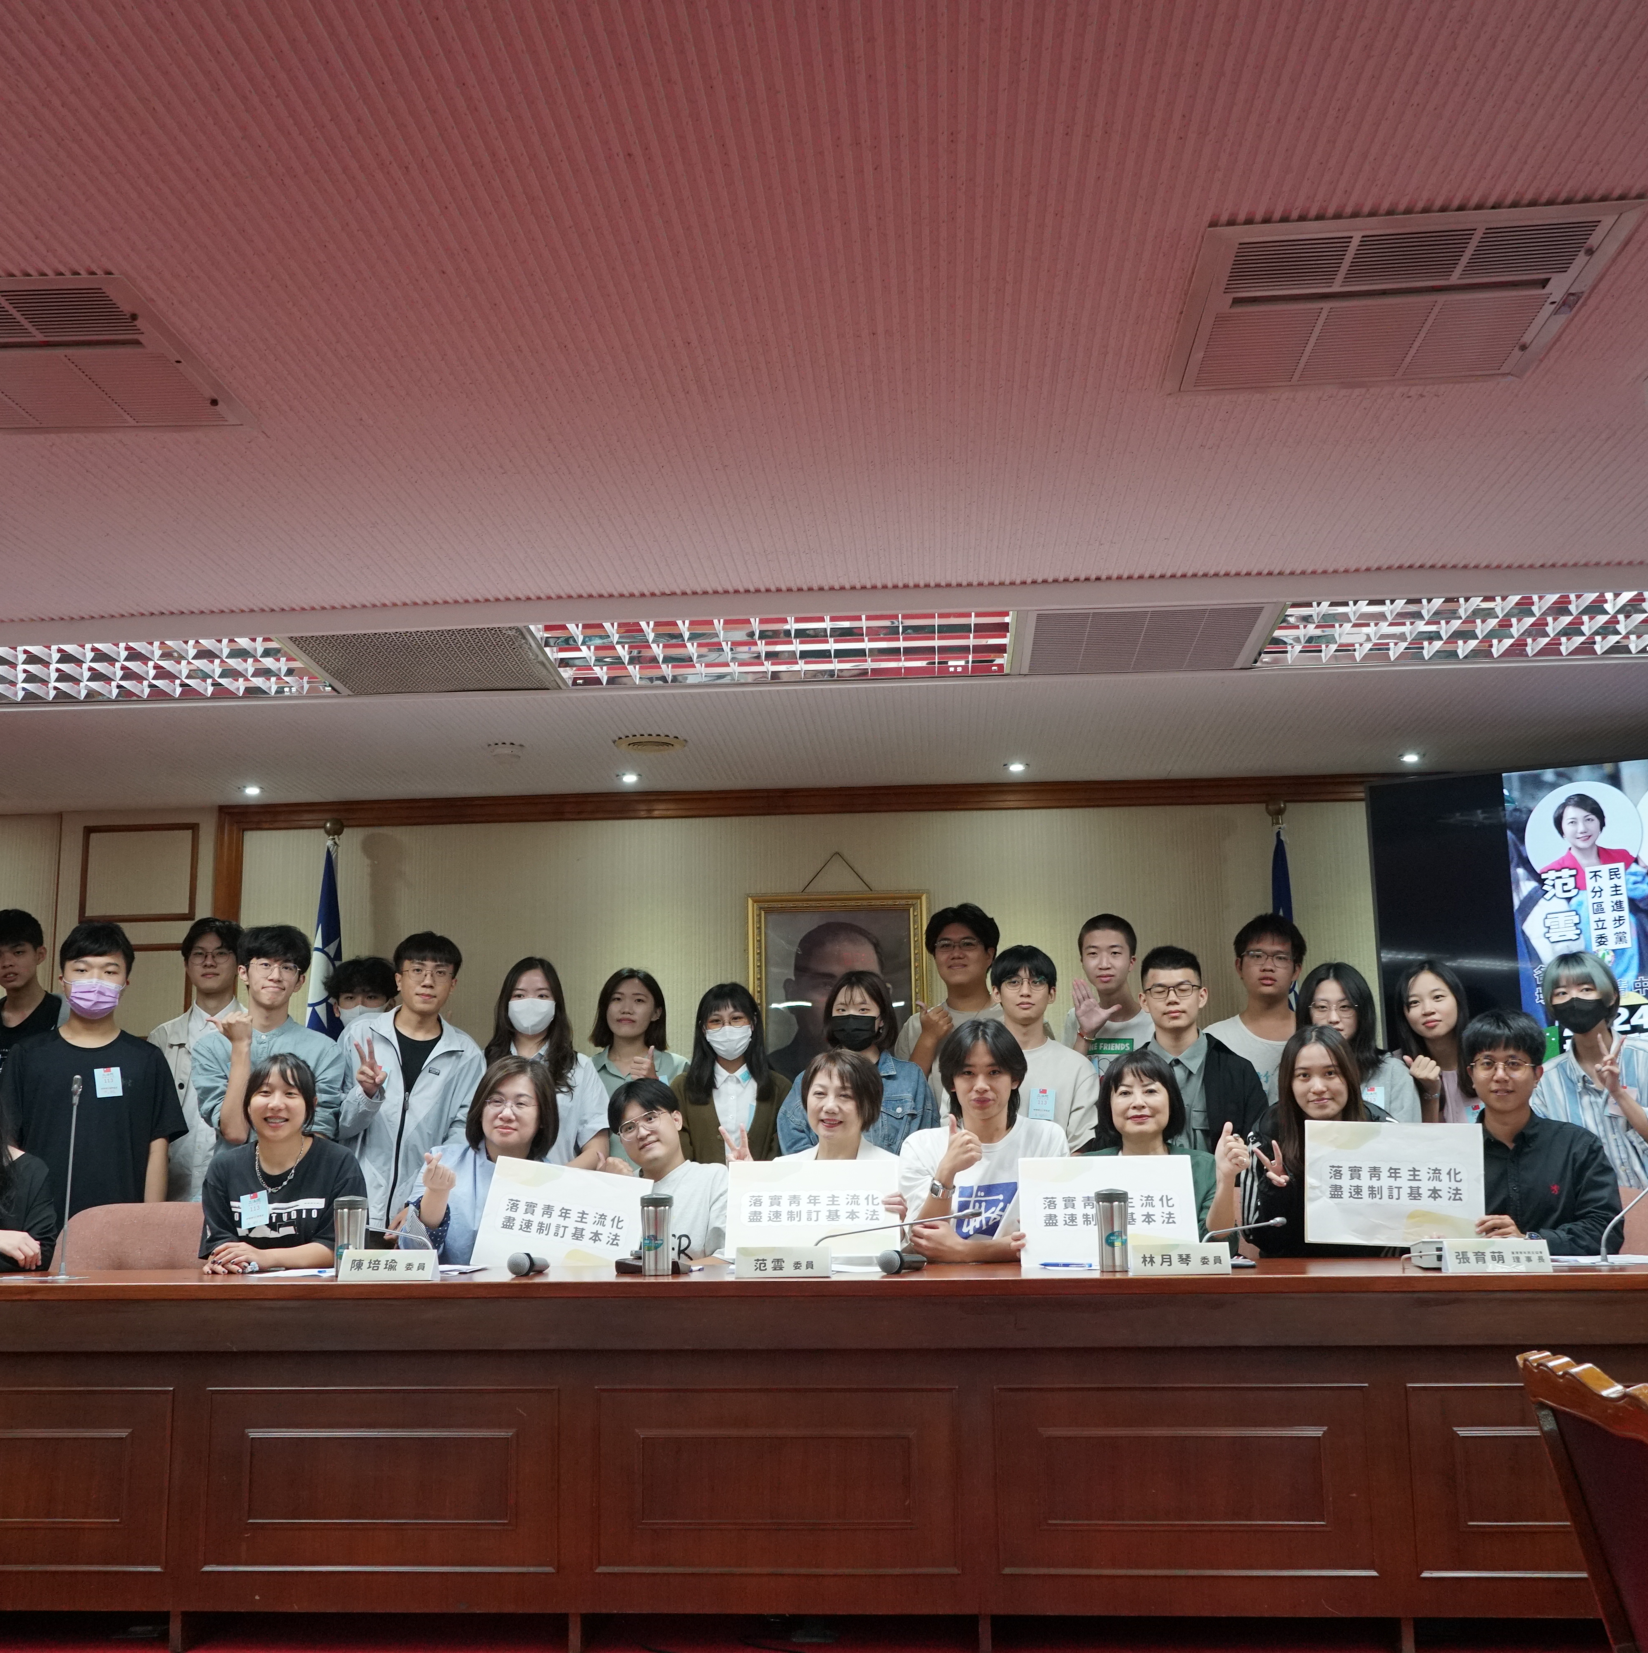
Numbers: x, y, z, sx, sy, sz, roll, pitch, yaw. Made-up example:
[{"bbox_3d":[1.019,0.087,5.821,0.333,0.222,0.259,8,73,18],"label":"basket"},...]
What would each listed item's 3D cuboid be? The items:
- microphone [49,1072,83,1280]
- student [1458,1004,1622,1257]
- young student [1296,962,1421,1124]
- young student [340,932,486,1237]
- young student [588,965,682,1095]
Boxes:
[{"bbox_3d":[-1.724,0.800,4.251,0.050,0.459,0.060,-1,-11,3],"label":"microphone"},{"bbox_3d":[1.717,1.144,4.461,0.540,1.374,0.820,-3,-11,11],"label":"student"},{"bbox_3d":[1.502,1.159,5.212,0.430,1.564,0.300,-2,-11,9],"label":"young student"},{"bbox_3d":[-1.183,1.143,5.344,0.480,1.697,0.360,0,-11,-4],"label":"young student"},{"bbox_3d":[-0.554,1.246,5.469,0.430,1.660,0.280,0,-11,-3],"label":"young student"}]

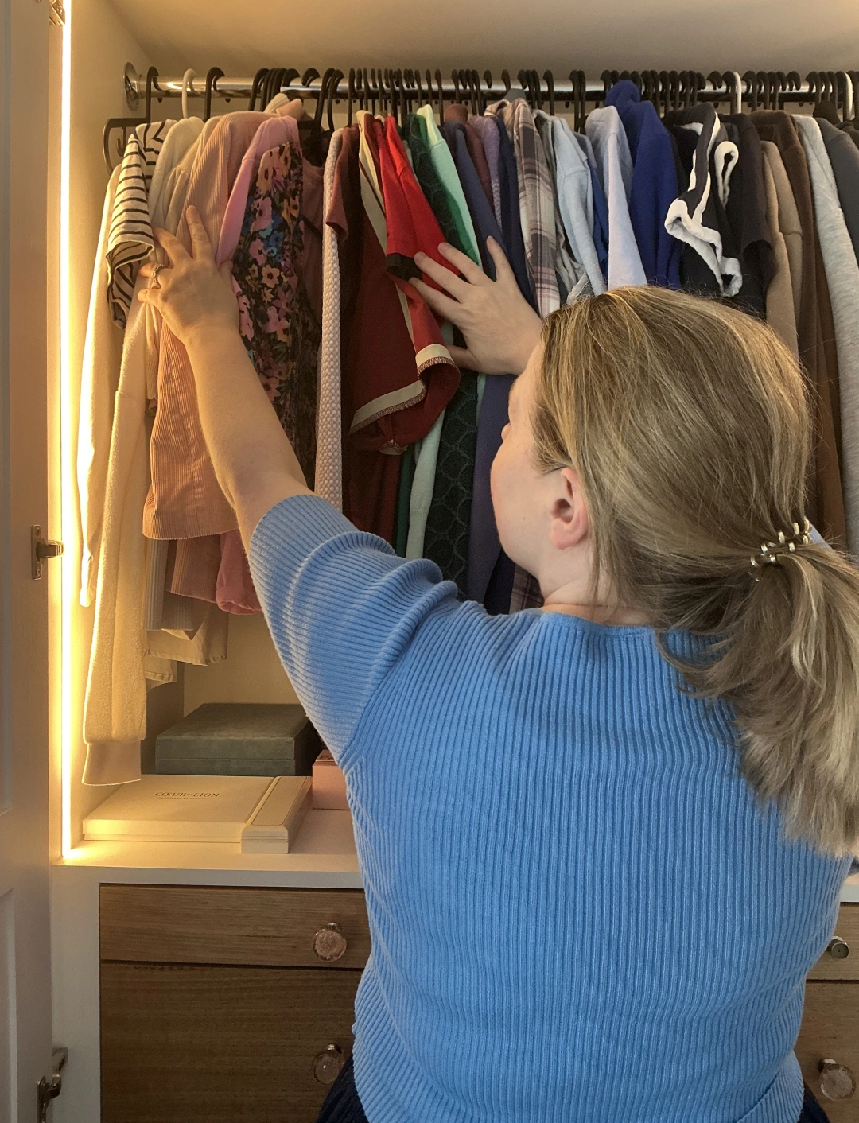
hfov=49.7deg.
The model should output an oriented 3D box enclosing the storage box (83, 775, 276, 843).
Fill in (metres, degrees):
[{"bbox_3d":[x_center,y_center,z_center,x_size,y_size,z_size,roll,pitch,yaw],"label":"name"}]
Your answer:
[{"bbox_3d":[-0.342,0.347,1.309,0.214,0.026,0.211,1,3,1],"label":"storage box"}]

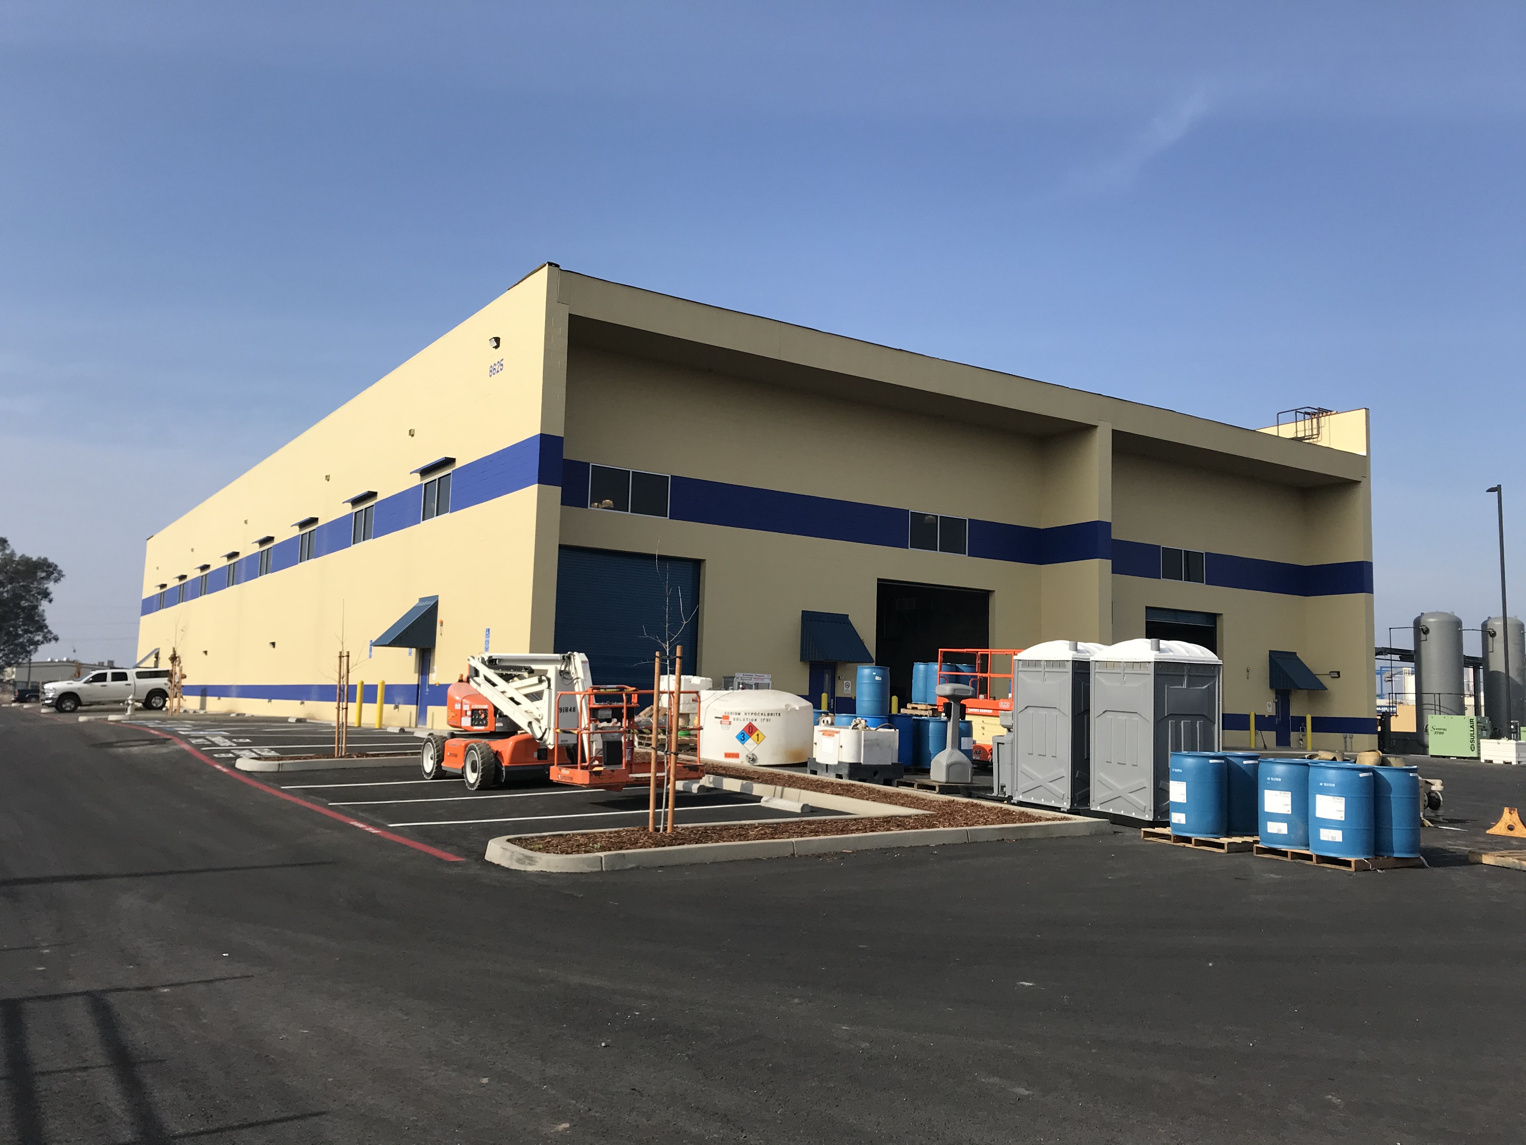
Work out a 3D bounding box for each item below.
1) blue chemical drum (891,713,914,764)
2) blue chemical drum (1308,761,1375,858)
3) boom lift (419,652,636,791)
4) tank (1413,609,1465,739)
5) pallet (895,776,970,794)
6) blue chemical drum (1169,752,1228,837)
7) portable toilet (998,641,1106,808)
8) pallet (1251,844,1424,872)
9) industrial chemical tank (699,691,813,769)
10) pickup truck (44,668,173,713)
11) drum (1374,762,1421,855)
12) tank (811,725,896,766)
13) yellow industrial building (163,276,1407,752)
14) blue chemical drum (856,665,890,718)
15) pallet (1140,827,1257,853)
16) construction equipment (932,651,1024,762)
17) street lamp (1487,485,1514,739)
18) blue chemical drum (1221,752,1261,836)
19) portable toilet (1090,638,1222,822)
[{"bbox_3d":[2.325,2.946,21.615,0.590,0.885,0.590,1,-6,0],"label":"blue chemical drum"},{"bbox_3d":[5.821,2.367,12.352,0.590,0.885,0.590,-2,-7,30],"label":"blue chemical drum"},{"bbox_3d":[-3.164,2.137,17.968,2.050,2.050,5.200,6,-7,-33],"label":"boom lift"},{"bbox_3d":[27.703,4.489,50.500,1.800,5.700,1.800,6,-7,-33],"label":"tank"},{"bbox_3d":[2.795,3.311,19.061,1.060,0.120,1.200,4,-7,-25],"label":"pallet"},{"bbox_3d":[4.784,2.427,13.540,0.590,0.885,0.590,-2,-7,30],"label":"blue chemical drum"},{"bbox_3d":[4.189,2.080,16.560,1.180,2.300,1.110,5,-7,-29],"label":"portable toilet"},{"bbox_3d":[5.921,2.899,12.637,1.210,0.125,1.110,6,-6,-30],"label":"pallet"},{"bbox_3d":[-0.080,2.941,23.600,2.100,1.420,2.100,0,-6,10],"label":"industrial chemical tank"},{"bbox_3d":[-31.800,5.753,60.500,6.000,1.980,2.000,3,-6,-34],"label":"pickup truck"},{"bbox_3d":[6.327,2.399,12.500,0.590,0.880,0.590,6,-7,-33],"label":"drum"},{"bbox_3d":[1.479,2.860,20.278,0.950,0.600,1.130,6,-7,-33],"label":"tank"},{"bbox_3d":[-9.663,1.386,67.573,35.500,13.370,68.900,6,-7,-33],"label":"yellow industrial building"},{"bbox_3d":[1.948,2.100,21.800,0.590,0.880,0.590,1,-6,0],"label":"blue chemical drum"},{"bbox_3d":[5.095,2.974,13.864,1.060,0.120,1.200,5,-7,-28],"label":"pallet"},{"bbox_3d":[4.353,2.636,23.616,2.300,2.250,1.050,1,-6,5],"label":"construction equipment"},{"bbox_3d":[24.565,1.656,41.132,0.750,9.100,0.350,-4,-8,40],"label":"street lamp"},{"bbox_3d":[5.293,2.470,13.788,0.590,0.885,0.590,-2,-7,30],"label":"blue chemical drum"},{"bbox_3d":[4.880,1.995,15.318,1.150,2.300,1.120,5,-7,-26],"label":"portable toilet"}]

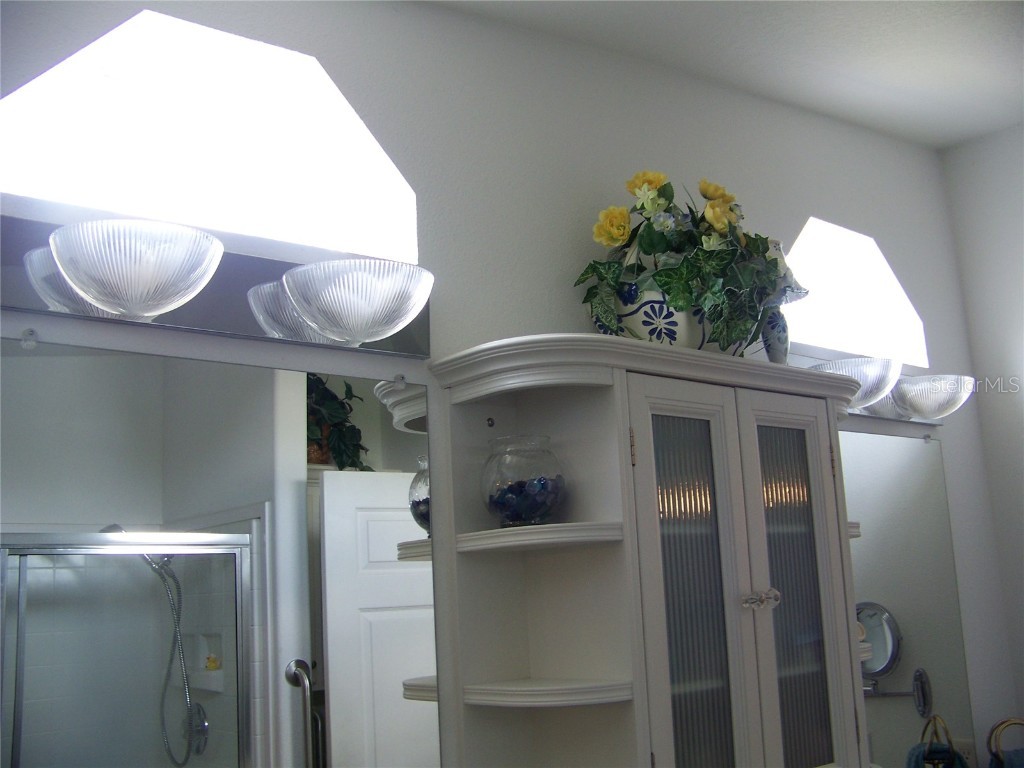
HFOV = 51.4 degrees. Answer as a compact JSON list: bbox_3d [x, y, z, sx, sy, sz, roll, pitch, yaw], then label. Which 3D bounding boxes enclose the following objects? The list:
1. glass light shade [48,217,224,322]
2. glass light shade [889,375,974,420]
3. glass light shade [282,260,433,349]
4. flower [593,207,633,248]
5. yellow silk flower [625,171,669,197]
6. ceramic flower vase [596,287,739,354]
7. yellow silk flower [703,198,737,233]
[{"bbox_3d":[-0.437,-0.127,1.270,0.201,0.089,0.155,6,-14,-38],"label":"glass light shade"},{"bbox_3d":[0.958,0.037,2.379,0.201,0.089,0.155,6,-14,-38],"label":"glass light shade"},{"bbox_3d":[-0.200,-0.101,1.459,0.201,0.089,0.155,6,-14,-38],"label":"glass light shade"},{"bbox_3d":[0.161,-0.253,1.708,0.061,0.062,0.048,-3,-11,6],"label":"flower"},{"bbox_3d":[0.232,-0.341,1.820,0.067,0.048,0.059,-4,-11,8],"label":"yellow silk flower"},{"bbox_3d":[0.266,-0.080,1.800,0.242,0.121,0.220,-2,-11,0],"label":"ceramic flower vase"},{"bbox_3d":[0.368,-0.299,1.888,0.059,0.059,0.053,-5,-11,12],"label":"yellow silk flower"}]

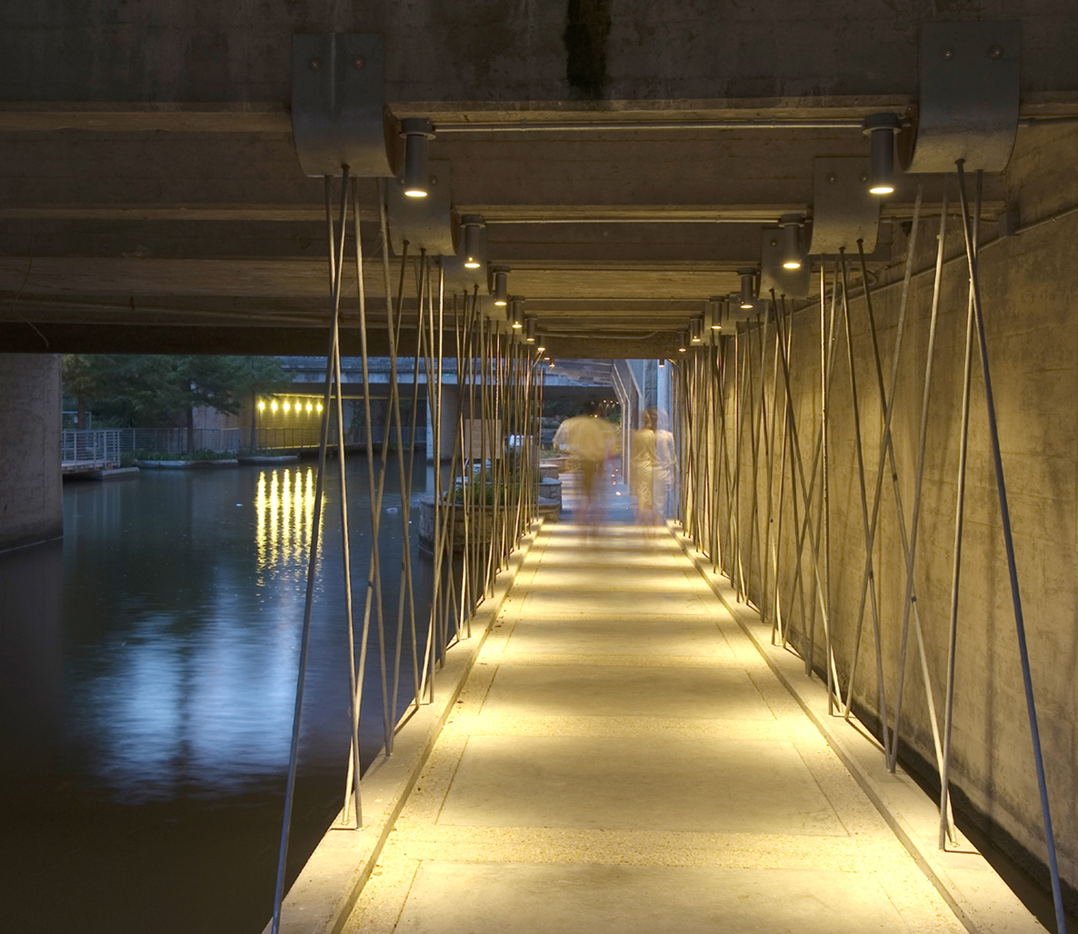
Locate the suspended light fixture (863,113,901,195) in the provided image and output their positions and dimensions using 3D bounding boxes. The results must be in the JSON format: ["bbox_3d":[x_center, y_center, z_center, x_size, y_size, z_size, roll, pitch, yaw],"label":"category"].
[{"bbox_3d":[1.117,-1.014,4.550,0.121,0.243,0.121,1,2,2],"label":"suspended light fixture"}]

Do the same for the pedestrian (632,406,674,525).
[{"bbox_3d":[1.557,0.007,19.000,0.520,1.690,0.360,1,2,2],"label":"pedestrian"}]

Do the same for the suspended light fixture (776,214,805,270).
[{"bbox_3d":[1.206,-1.074,6.660,0.121,0.243,0.121,1,2,2],"label":"suspended light fixture"}]

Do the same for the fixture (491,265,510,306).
[{"bbox_3d":[-0.241,-1.142,8.820,0.121,0.243,0.121,1,2,2],"label":"fixture"}]

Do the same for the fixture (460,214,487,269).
[{"bbox_3d":[-0.316,-1.093,6.750,0.121,0.243,0.121,1,2,2],"label":"fixture"}]

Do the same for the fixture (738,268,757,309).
[{"bbox_3d":[1.303,-1.117,8.720,0.121,0.243,0.121,1,2,2],"label":"fixture"}]

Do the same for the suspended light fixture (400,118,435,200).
[{"bbox_3d":[-0.406,-1.025,4.640,0.121,0.243,0.121,1,2,2],"label":"suspended light fixture"}]

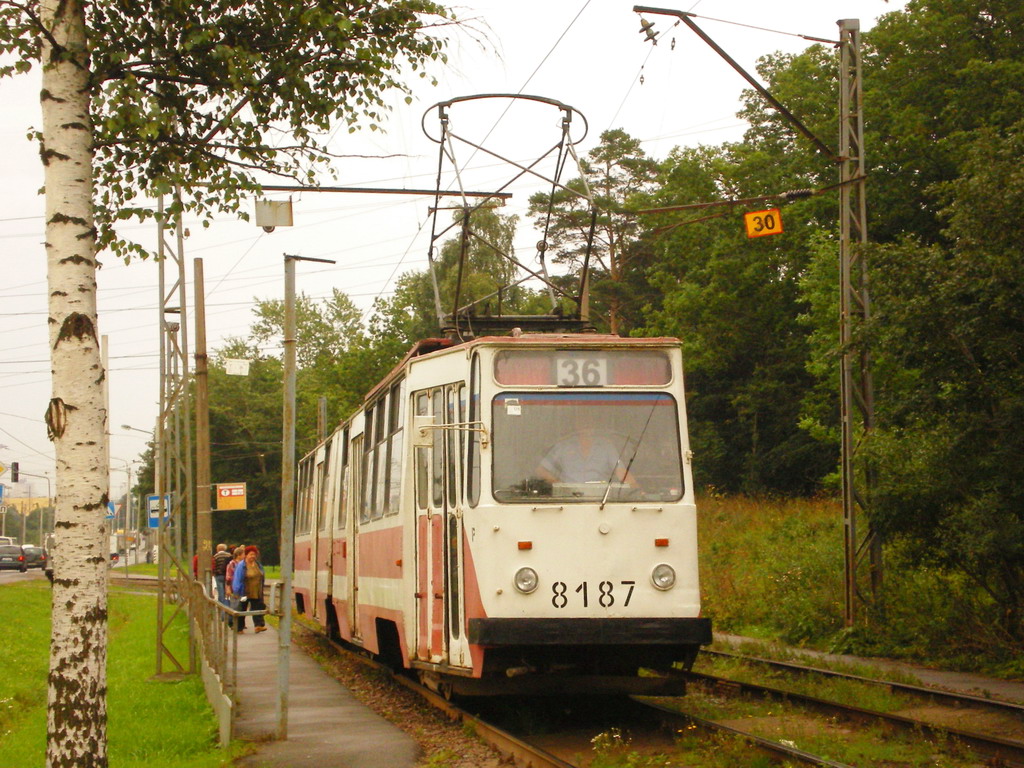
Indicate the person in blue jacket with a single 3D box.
[{"bbox_3d":[-4.851,3.759,33.879,0.580,1.611,0.400,3,-6,-27],"label":"person in blue jacket"}]

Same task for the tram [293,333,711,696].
[{"bbox_3d":[-1.256,2.130,25.008,2.500,3.120,22.400,1,-6,-10],"label":"tram"}]

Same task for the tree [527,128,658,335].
[{"bbox_3d":[3.239,-1.509,74.114,5.398,17.965,5.398,0,-6,3],"label":"tree"}]

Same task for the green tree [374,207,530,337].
[{"bbox_3d":[-2.808,0.334,84.152,7.230,17.204,7.230,1,-6,-2],"label":"green tree"}]

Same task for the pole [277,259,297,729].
[{"bbox_3d":[-1.671,0.821,13.644,0.090,3.581,0.090,1,-6,-10],"label":"pole"}]

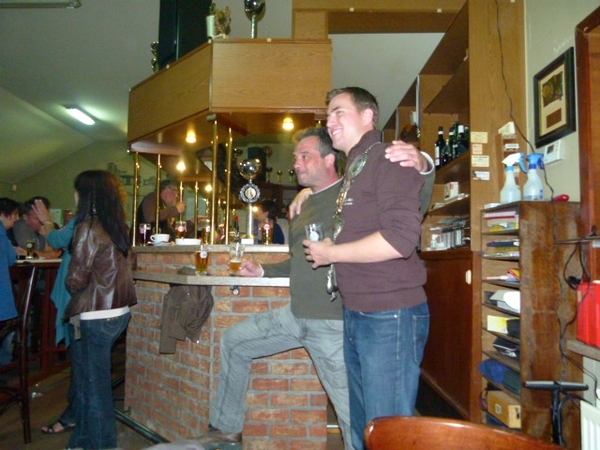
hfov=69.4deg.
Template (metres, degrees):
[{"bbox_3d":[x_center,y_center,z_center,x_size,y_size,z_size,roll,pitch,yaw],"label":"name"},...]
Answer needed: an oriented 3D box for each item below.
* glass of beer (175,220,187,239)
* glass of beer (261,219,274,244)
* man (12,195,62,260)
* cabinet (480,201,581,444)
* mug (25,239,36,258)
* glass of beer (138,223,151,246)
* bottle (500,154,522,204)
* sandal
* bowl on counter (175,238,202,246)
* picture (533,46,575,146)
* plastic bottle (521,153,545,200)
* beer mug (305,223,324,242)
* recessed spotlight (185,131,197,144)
[{"bbox_3d":[-0.712,0.046,2.580,0.070,0.145,0.070,1,-3,-1],"label":"glass of beer"},{"bbox_3d":[-0.175,0.038,2.360,0.070,0.145,0.070,1,-3,-1],"label":"glass of beer"},{"bbox_3d":[-2.210,0.466,3.600,0.620,1.350,0.550,-1,-5,25],"label":"man"},{"bbox_3d":[1.261,0.593,2.402,0.310,1.393,0.470,1,-3,-1],"label":"cabinet"},{"bbox_3d":[-2.082,0.192,3.350,0.080,0.152,0.075,0,-4,0],"label":"mug"},{"bbox_3d":[-1.062,0.069,2.970,0.076,0.157,0.076,0,-4,0],"label":"glass of beer"},{"bbox_3d":[1.194,-0.256,2.430,0.130,0.280,0.075,1,-3,-1],"label":"bottle"},{"bbox_3d":[-1.449,1.236,2.695,0.250,0.065,0.095,2,-3,-26],"label":"sandal"},{"bbox_3d":[-0.669,0.105,2.600,0.160,0.045,0.160,0,-4,0],"label":"bowl on counter"},{"bbox_3d":[1.130,-0.542,1.909,0.025,0.347,0.294,0,-4,0],"label":"picture"},{"bbox_3d":[1.055,-0.199,1.950,0.105,0.250,0.080,0,-4,9],"label":"plastic bottle"},{"bbox_3d":[0.054,0.062,1.620,0.070,0.140,0.070,1,-3,-1],"label":"beer mug"},{"bbox_3d":[-0.645,-0.517,2.560,0.066,0.072,0.066,1,-3,-1],"label":"recessed spotlight"}]

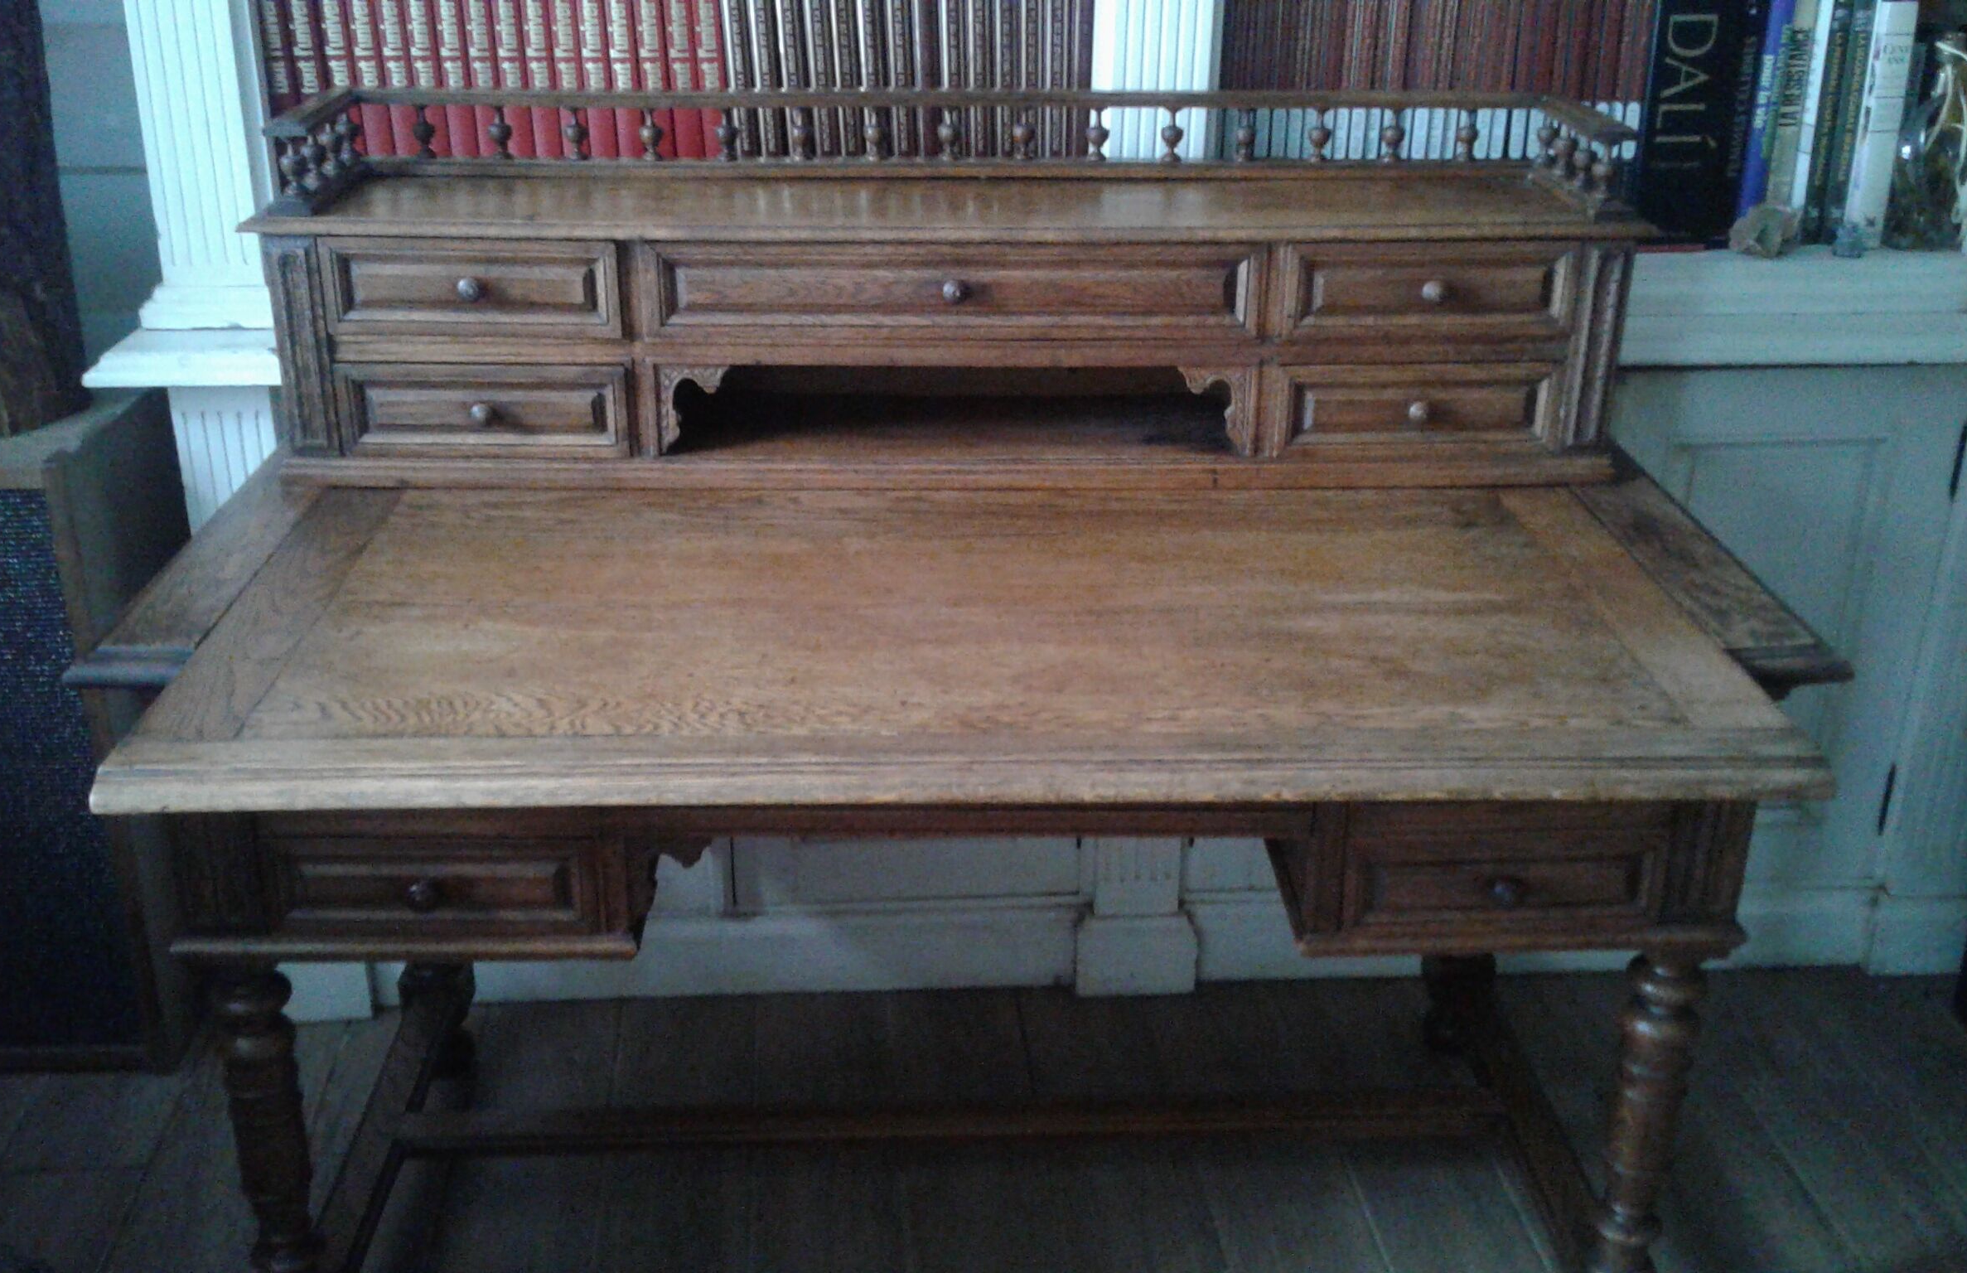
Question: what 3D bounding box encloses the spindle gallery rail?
[{"bbox_3d":[-0.022,-0.431,1.574,1.131,0.066,0.232,0,25,-2],"label":"spindle gallery rail"}]

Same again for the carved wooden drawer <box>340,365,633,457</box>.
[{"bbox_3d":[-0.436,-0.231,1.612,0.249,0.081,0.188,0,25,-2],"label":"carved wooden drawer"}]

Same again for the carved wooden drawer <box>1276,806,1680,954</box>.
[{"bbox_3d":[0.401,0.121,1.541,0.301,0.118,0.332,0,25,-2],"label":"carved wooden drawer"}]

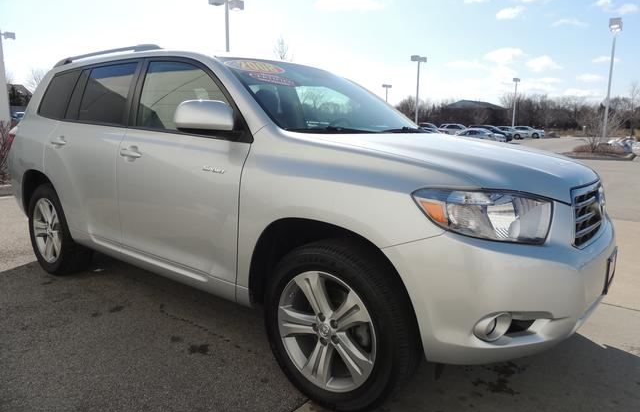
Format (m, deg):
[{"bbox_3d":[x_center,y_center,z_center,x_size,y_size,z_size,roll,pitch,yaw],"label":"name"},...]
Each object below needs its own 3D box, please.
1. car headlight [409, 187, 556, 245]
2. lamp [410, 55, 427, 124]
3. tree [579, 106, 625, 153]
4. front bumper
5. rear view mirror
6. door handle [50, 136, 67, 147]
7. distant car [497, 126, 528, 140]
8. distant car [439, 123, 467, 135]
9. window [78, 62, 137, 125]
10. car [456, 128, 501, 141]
[{"bbox_3d":[0.579,0.037,1.578,0.380,0.200,0.360,8,13,38],"label":"car headlight"},{"bbox_3d":[7.927,-8.670,36.197,0.500,6.900,1.600,8,13,38],"label":"lamp"},{"bbox_3d":[12.770,-3.500,20.200,1.700,2.050,1.700,7,12,31],"label":"tree"},{"bbox_3d":[1.050,0.240,2.126,0.690,0.600,1.850,8,13,38],"label":"front bumper"},{"bbox_3d":[-0.509,-0.393,1.968,0.135,0.155,0.235,8,13,38],"label":"rear view mirror"},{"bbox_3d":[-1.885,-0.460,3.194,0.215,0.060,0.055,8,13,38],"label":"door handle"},{"bbox_3d":[20.375,-8.098,49.000,4.650,1.460,1.820,8,13,38],"label":"distant car"},{"bbox_3d":[16.217,-9.031,53.898,4.600,1.680,1.850,8,13,38],"label":"distant car"},{"bbox_3d":[-1.412,-0.726,2.950,0.620,0.400,0.035,8,-8,38],"label":"window"},{"bbox_3d":[17.344,-7.634,47.358,4.700,1.440,1.800,8,13,38],"label":"car"}]

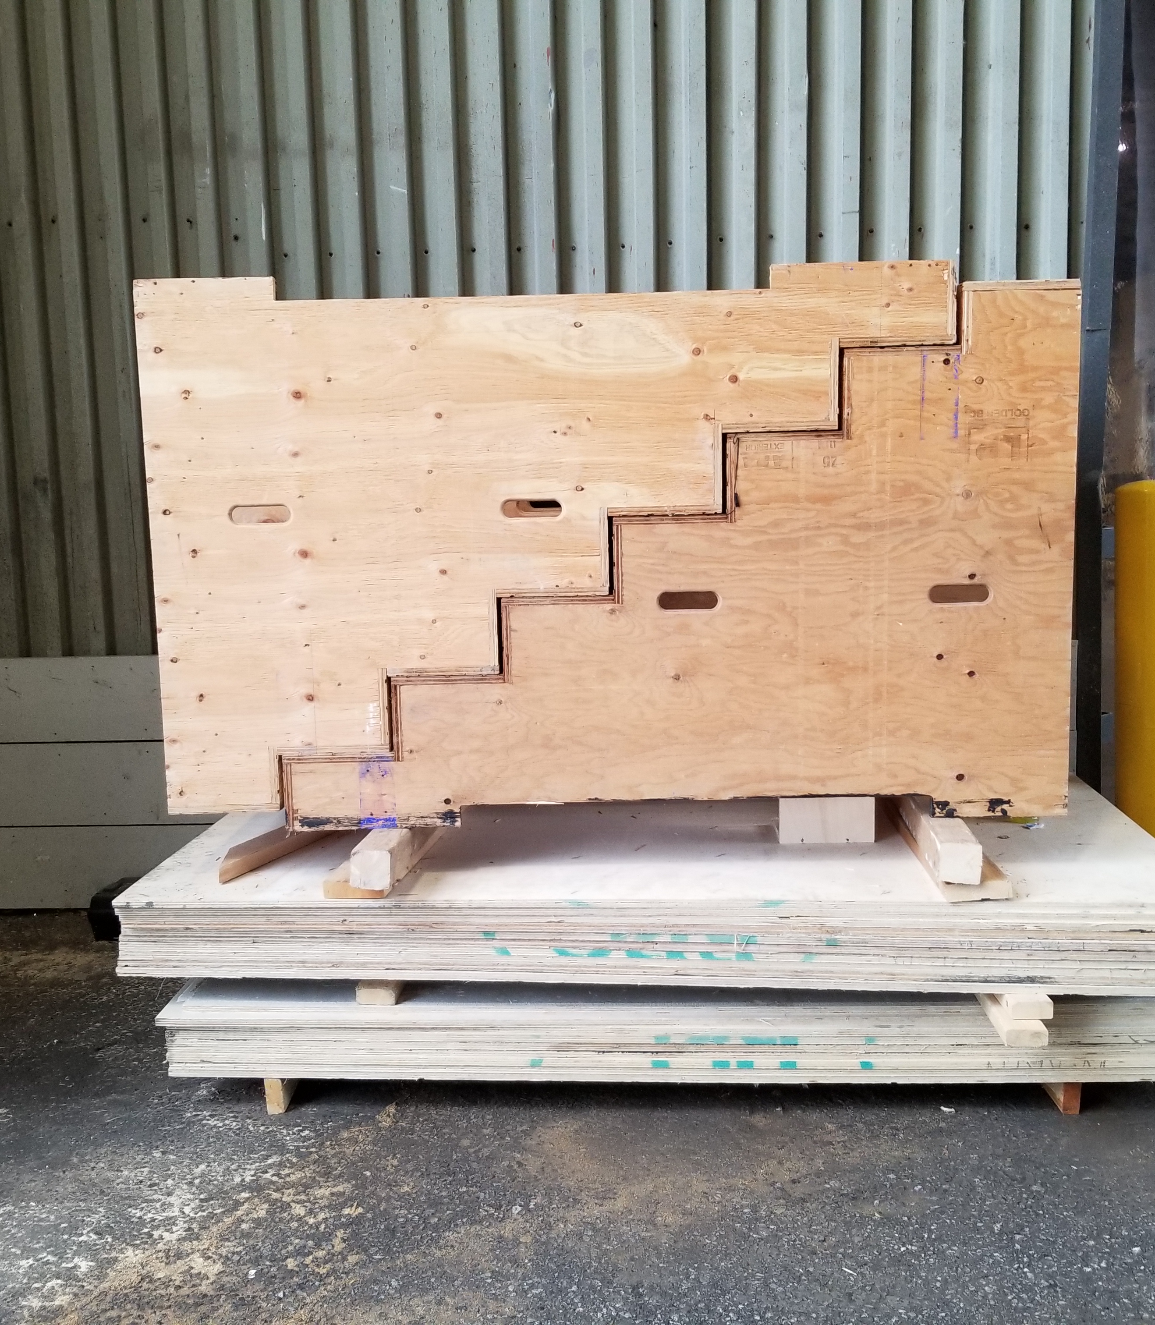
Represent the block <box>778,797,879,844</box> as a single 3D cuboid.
[{"bbox_3d":[0.631,0.384,3.415,0.238,0.118,0.170,-1,8,3],"label":"block"}]

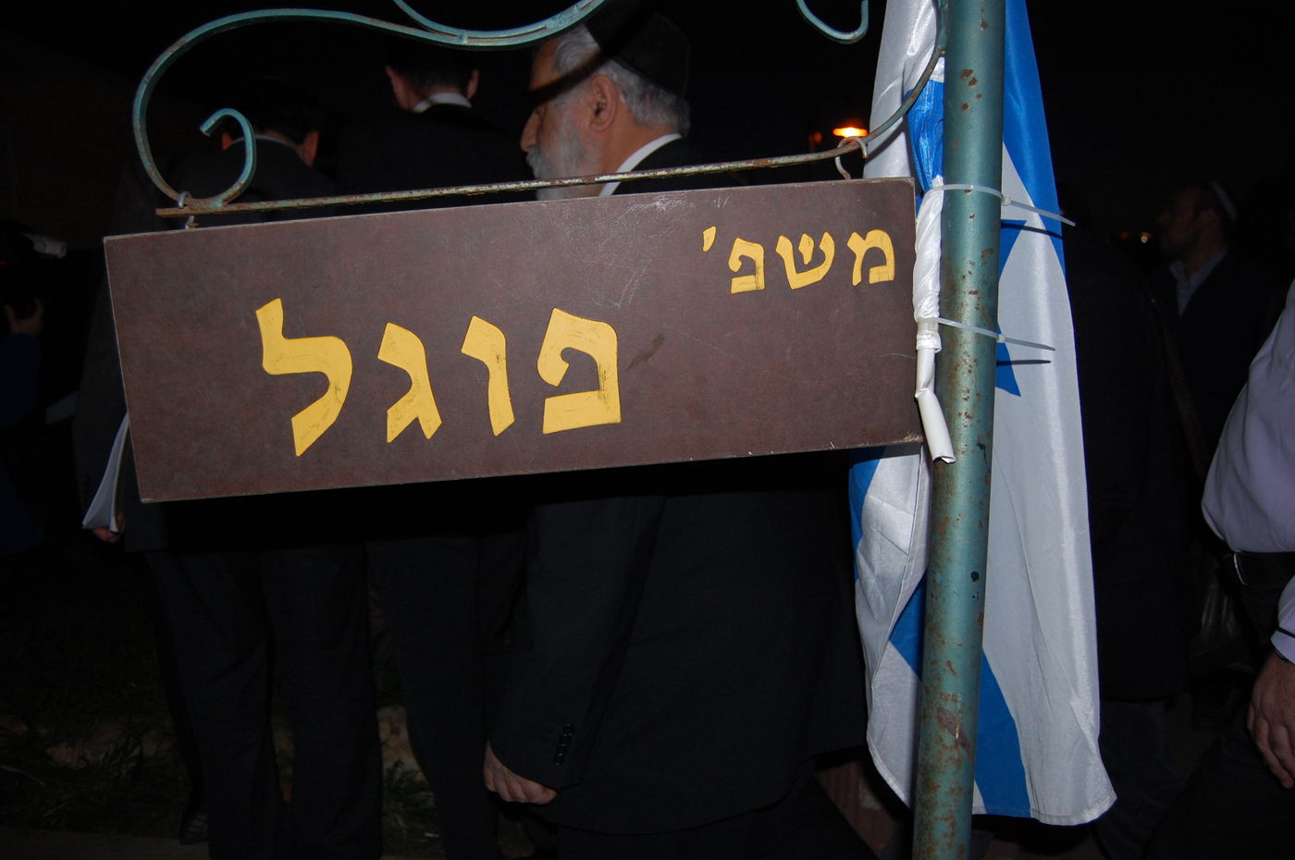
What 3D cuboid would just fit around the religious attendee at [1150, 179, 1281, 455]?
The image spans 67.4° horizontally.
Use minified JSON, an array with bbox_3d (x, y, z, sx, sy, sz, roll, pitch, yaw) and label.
[{"bbox_3d":[1.780,0.065,3.097,0.340,1.700,0.520,-2,5,-13],"label":"religious attendee"}]

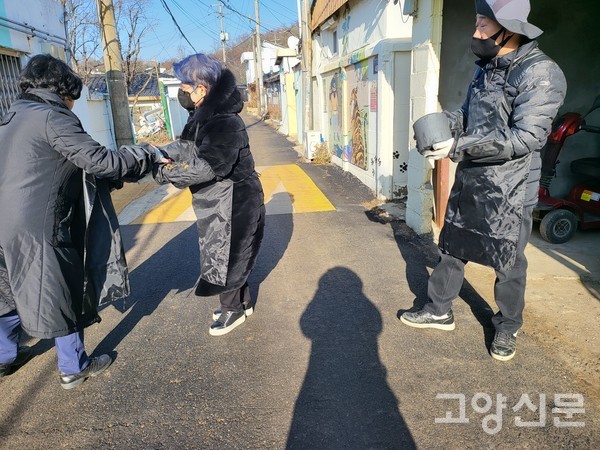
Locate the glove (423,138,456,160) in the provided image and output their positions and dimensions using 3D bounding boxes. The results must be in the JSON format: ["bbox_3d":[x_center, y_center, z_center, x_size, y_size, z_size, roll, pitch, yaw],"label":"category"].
[{"bbox_3d":[0.649,-0.354,1.950,0.150,0.100,0.100,-9,18,-20],"label":"glove"}]

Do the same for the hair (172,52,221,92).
[{"bbox_3d":[-0.537,-0.799,2.180,0.235,0.190,0.180,-7,18,-14],"label":"hair"}]

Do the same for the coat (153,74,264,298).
[{"bbox_3d":[-0.510,-0.216,2.374,0.560,1.240,0.500,-8,18,-17],"label":"coat"}]

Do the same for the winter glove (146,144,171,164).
[{"bbox_3d":[-0.752,-0.376,2.220,0.140,0.100,0.100,-8,18,-18],"label":"winter glove"}]

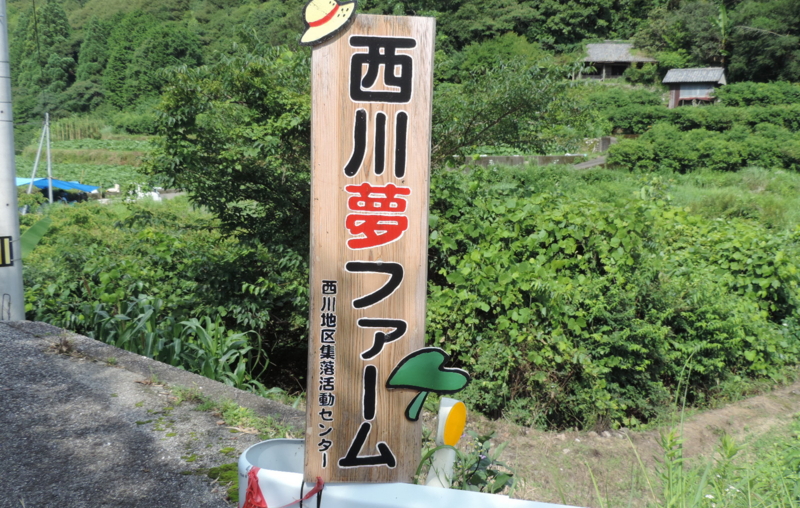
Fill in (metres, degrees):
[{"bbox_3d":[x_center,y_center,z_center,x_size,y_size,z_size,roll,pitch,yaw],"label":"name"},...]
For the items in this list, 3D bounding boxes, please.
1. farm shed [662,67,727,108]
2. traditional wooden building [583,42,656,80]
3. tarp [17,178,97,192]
[{"bbox_3d":[29.707,-16.627,81.500,5.600,4.200,3.800,6,10,35],"label":"farm shed"},{"bbox_3d":[26.464,-23.184,98.000,8.800,4.700,5.600,2,8,9],"label":"traditional wooden building"},{"bbox_3d":[-22.055,-4.423,52.000,4.800,0.950,3.200,1,8,3],"label":"tarp"}]

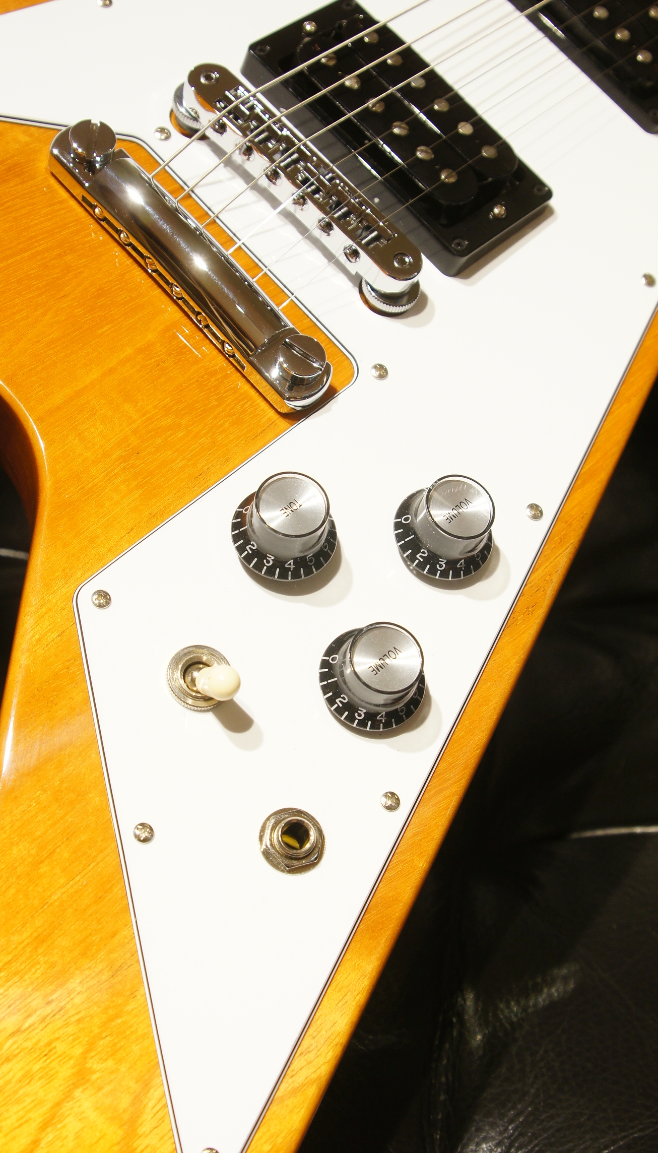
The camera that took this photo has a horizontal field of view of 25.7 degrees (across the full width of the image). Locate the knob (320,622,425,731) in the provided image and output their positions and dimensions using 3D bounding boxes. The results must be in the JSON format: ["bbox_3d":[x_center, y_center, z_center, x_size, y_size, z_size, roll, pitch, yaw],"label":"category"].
[{"bbox_3d":[0.012,0.021,0.336,0.026,0.015,0.026,6,64,-12],"label":"knob"}]

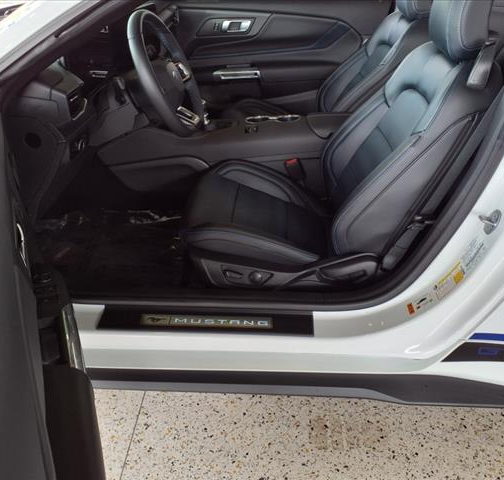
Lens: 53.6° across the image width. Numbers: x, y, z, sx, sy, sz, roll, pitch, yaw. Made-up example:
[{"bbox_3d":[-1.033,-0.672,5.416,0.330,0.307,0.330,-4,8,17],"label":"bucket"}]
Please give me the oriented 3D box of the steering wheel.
[{"bbox_3d":[-0.246,-0.466,1.408,0.085,0.358,0.368,-17,27,17],"label":"steering wheel"}]

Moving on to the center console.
[{"bbox_3d":[-0.049,-0.338,1.885,0.990,0.270,0.270,2,31,6],"label":"center console"}]

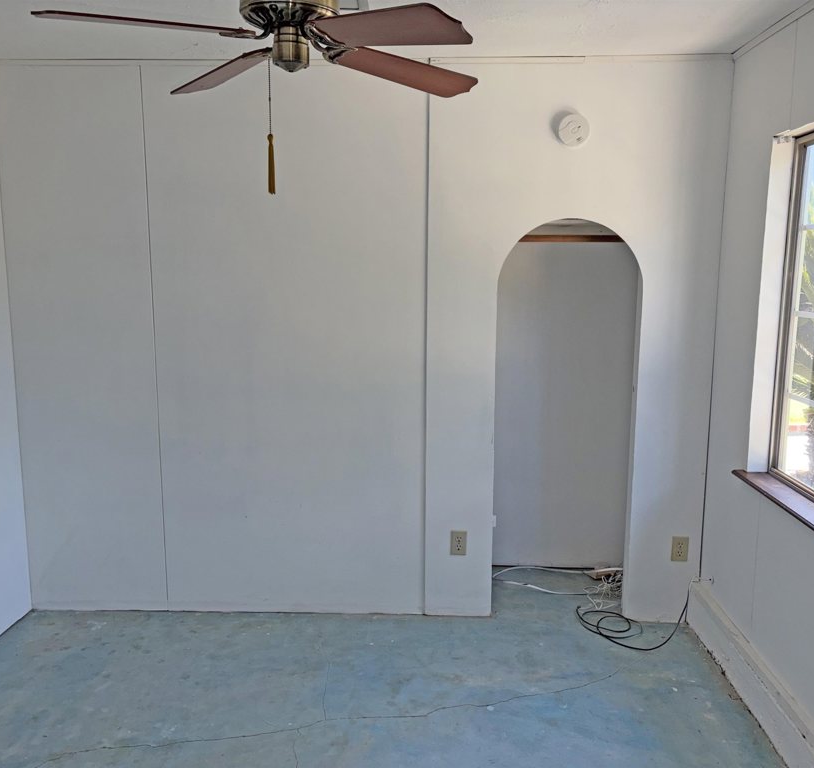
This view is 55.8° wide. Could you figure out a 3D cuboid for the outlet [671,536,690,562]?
[{"bbox_3d":[1.224,0.740,3.438,0.072,0.115,0.010,1,9,2],"label":"outlet"}]

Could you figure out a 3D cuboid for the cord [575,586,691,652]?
[{"bbox_3d":[1.025,1.000,3.427,0.480,0.190,0.420,1,9,2],"label":"cord"}]

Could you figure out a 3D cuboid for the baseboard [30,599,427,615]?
[{"bbox_3d":[-0.838,1.043,3.577,1.845,0.050,0.015,1,9,2],"label":"baseboard"}]

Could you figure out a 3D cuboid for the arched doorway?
[{"bbox_3d":[0.698,0.182,3.438,0.625,1.797,0.110,1,9,2],"label":"arched doorway"}]

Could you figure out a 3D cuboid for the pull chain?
[{"bbox_3d":[-0.313,-0.590,1.771,0.017,0.300,0.017,1,9,2],"label":"pull chain"}]

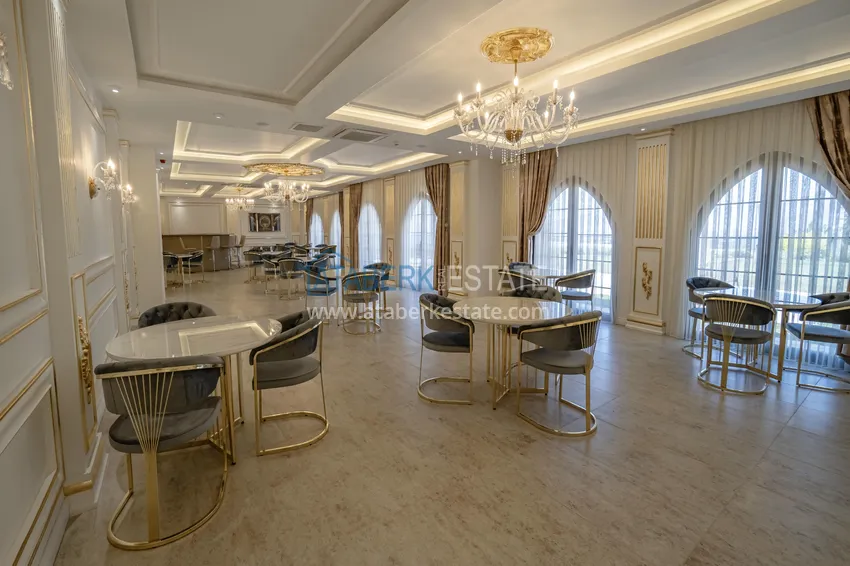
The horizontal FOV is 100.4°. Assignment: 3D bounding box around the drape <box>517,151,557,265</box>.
[{"bbox_3d":[1.940,-0.893,6.269,0.200,2.720,0.720,-6,10,-37],"label":"drape"}]

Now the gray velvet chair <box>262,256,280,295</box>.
[{"bbox_3d":[-3.290,-0.142,7.683,0.510,0.810,0.520,-1,9,-5],"label":"gray velvet chair"}]

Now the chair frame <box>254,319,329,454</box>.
[{"bbox_3d":[-0.890,0.631,2.425,0.500,0.800,0.500,-3,9,-20],"label":"chair frame"}]

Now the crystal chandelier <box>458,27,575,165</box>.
[{"bbox_3d":[0.735,-1.468,2.967,0.970,0.940,0.970,0,8,0],"label":"crystal chandelier"}]

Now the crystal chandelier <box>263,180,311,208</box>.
[{"bbox_3d":[-3.149,-2.079,8.119,1.000,0.660,1.000,-6,10,-37],"label":"crystal chandelier"}]

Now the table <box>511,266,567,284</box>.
[{"bbox_3d":[1.670,0.205,5.215,0.950,0.740,0.950,-6,10,-35],"label":"table"}]

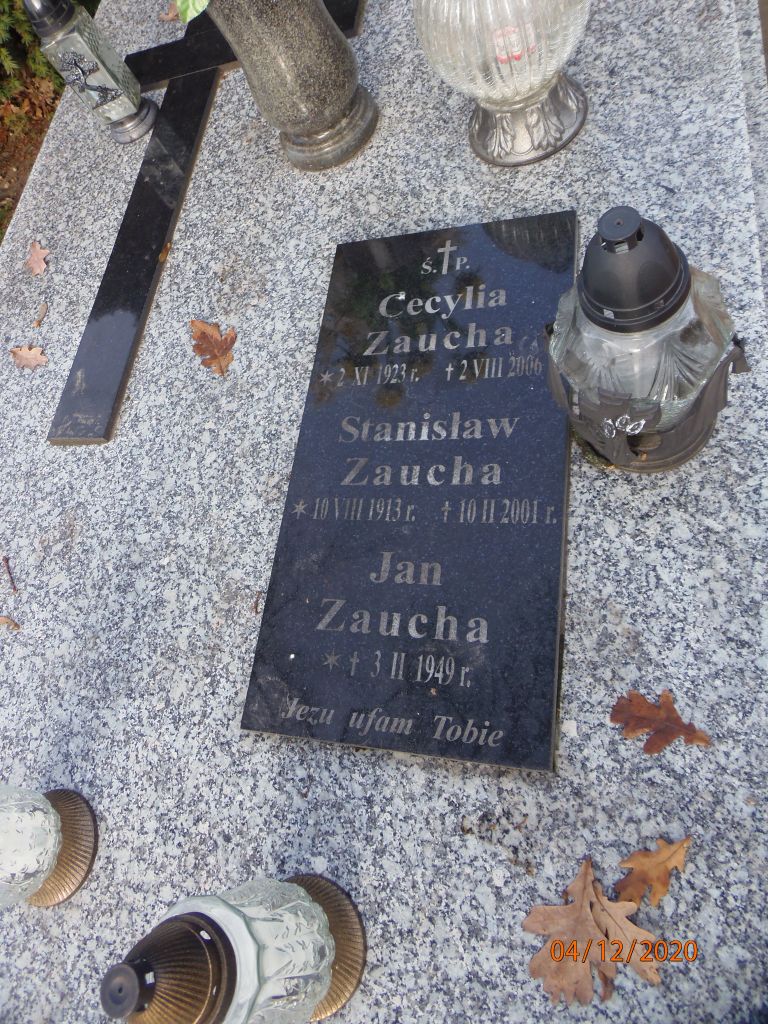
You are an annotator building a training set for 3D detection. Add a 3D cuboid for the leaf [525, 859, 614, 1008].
[{"bbox_3d":[0.140,0.326,0.549,0.065,0.020,0.095,-17,62,13],"label":"leaf"}]

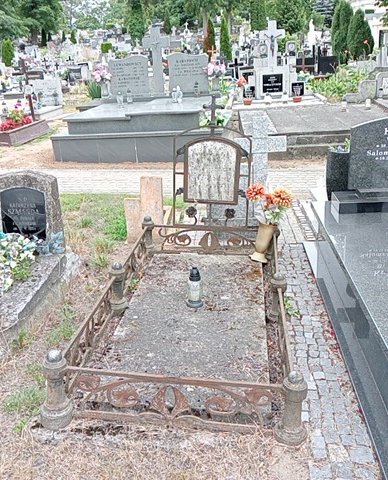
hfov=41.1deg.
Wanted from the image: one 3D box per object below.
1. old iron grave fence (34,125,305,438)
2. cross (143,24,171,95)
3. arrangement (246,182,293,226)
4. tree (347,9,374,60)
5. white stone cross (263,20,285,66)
[{"bbox_3d":[0.017,-0.009,2.946,1.120,1.010,2.150,1,20,7],"label":"old iron grave fence"},{"bbox_3d":[-0.709,-3.284,9.553,0.520,1.250,0.140,0,20,4],"label":"cross"},{"bbox_3d":[0.530,-0.249,3.632,0.320,0.290,0.260,1,20,6],"label":"arrangement"},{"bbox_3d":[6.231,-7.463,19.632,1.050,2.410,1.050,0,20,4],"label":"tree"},{"bbox_3d":[1.455,-3.650,9.633,0.470,0.800,0.130,0,20,4],"label":"white stone cross"}]

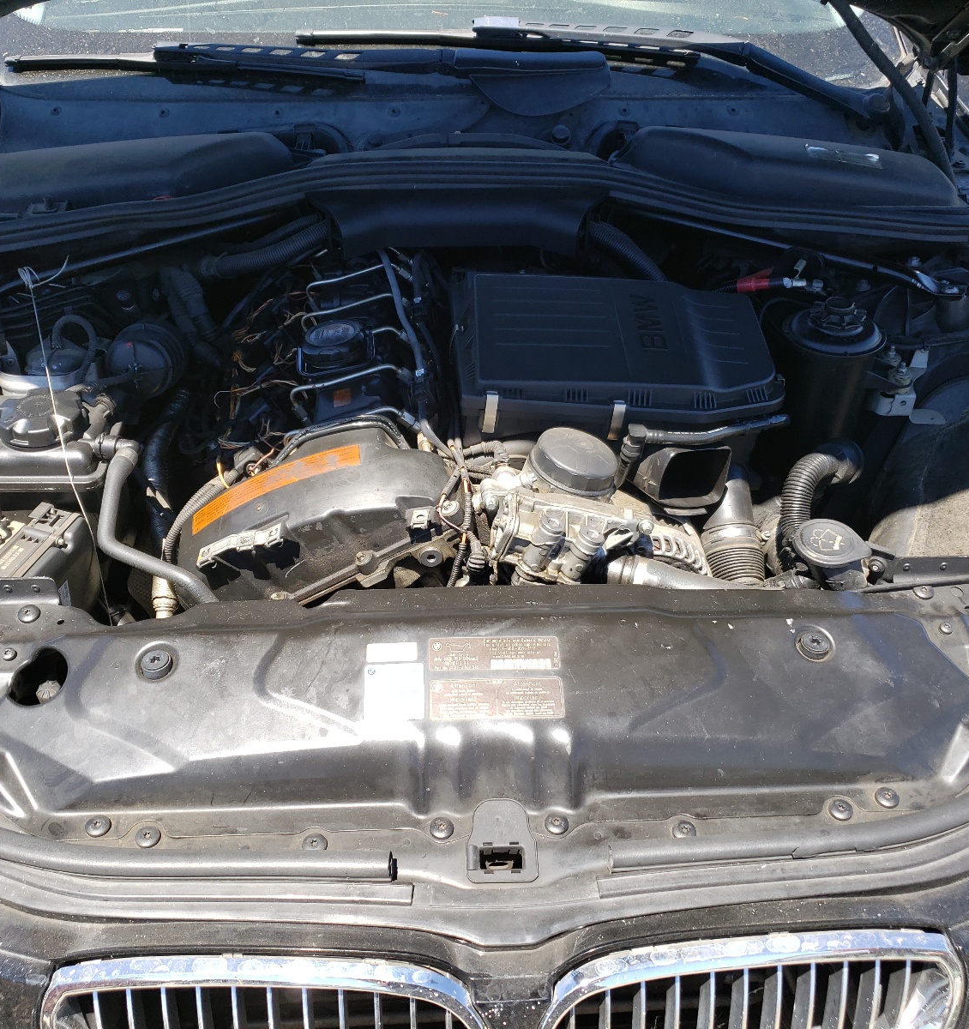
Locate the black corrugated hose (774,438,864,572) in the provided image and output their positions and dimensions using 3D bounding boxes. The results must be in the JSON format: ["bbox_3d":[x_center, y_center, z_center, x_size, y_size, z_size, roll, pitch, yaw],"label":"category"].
[{"bbox_3d":[0.363,-0.009,1.120,0.090,0.115,0.095,-1,40,-3],"label":"black corrugated hose"}]

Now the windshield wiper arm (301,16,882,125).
[{"bbox_3d":[0.160,-0.670,1.561,0.880,0.100,0.110,-1,40,-2],"label":"windshield wiper arm"}]

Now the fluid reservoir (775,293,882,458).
[{"bbox_3d":[0.388,-0.174,1.159,0.113,0.185,0.113,-1,40,-2],"label":"fluid reservoir"}]

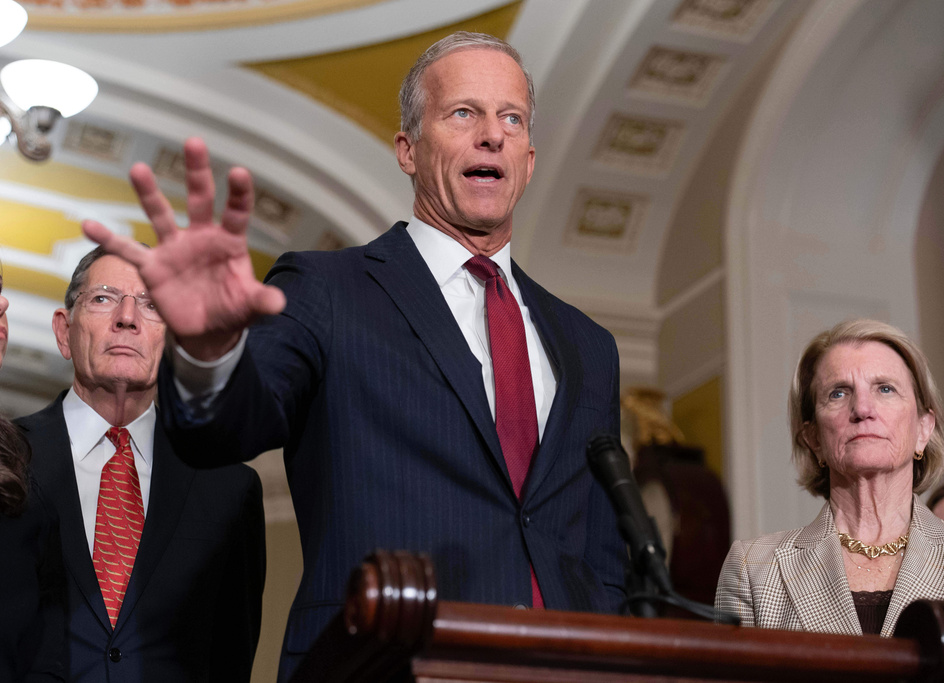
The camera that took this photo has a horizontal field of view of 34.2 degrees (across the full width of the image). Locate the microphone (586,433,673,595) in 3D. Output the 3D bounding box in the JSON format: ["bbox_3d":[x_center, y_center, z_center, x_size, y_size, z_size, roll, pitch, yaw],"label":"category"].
[{"bbox_3d":[0.136,0.143,1.300,0.034,0.195,0.035,6,-58,-17],"label":"microphone"}]

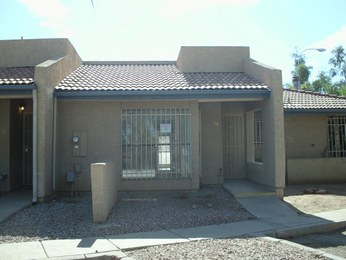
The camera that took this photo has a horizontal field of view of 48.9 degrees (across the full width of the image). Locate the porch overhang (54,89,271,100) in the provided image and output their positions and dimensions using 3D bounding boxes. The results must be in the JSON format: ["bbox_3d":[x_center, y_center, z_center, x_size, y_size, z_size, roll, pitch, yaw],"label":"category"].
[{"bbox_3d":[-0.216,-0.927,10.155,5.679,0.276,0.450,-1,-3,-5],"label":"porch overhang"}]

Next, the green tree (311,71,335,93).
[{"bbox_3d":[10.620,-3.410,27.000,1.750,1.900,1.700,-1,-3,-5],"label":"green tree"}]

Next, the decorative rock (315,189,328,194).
[{"bbox_3d":[4.175,1.737,10.700,0.370,0.120,0.280,-1,-3,-5],"label":"decorative rock"}]

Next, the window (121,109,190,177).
[{"bbox_3d":[-0.443,0.365,10.141,1.854,1.859,0.120,-1,-3,-5],"label":"window"}]

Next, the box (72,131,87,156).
[{"bbox_3d":[-2.466,0.380,10.140,0.376,0.667,0.130,-1,-3,-5],"label":"box"}]

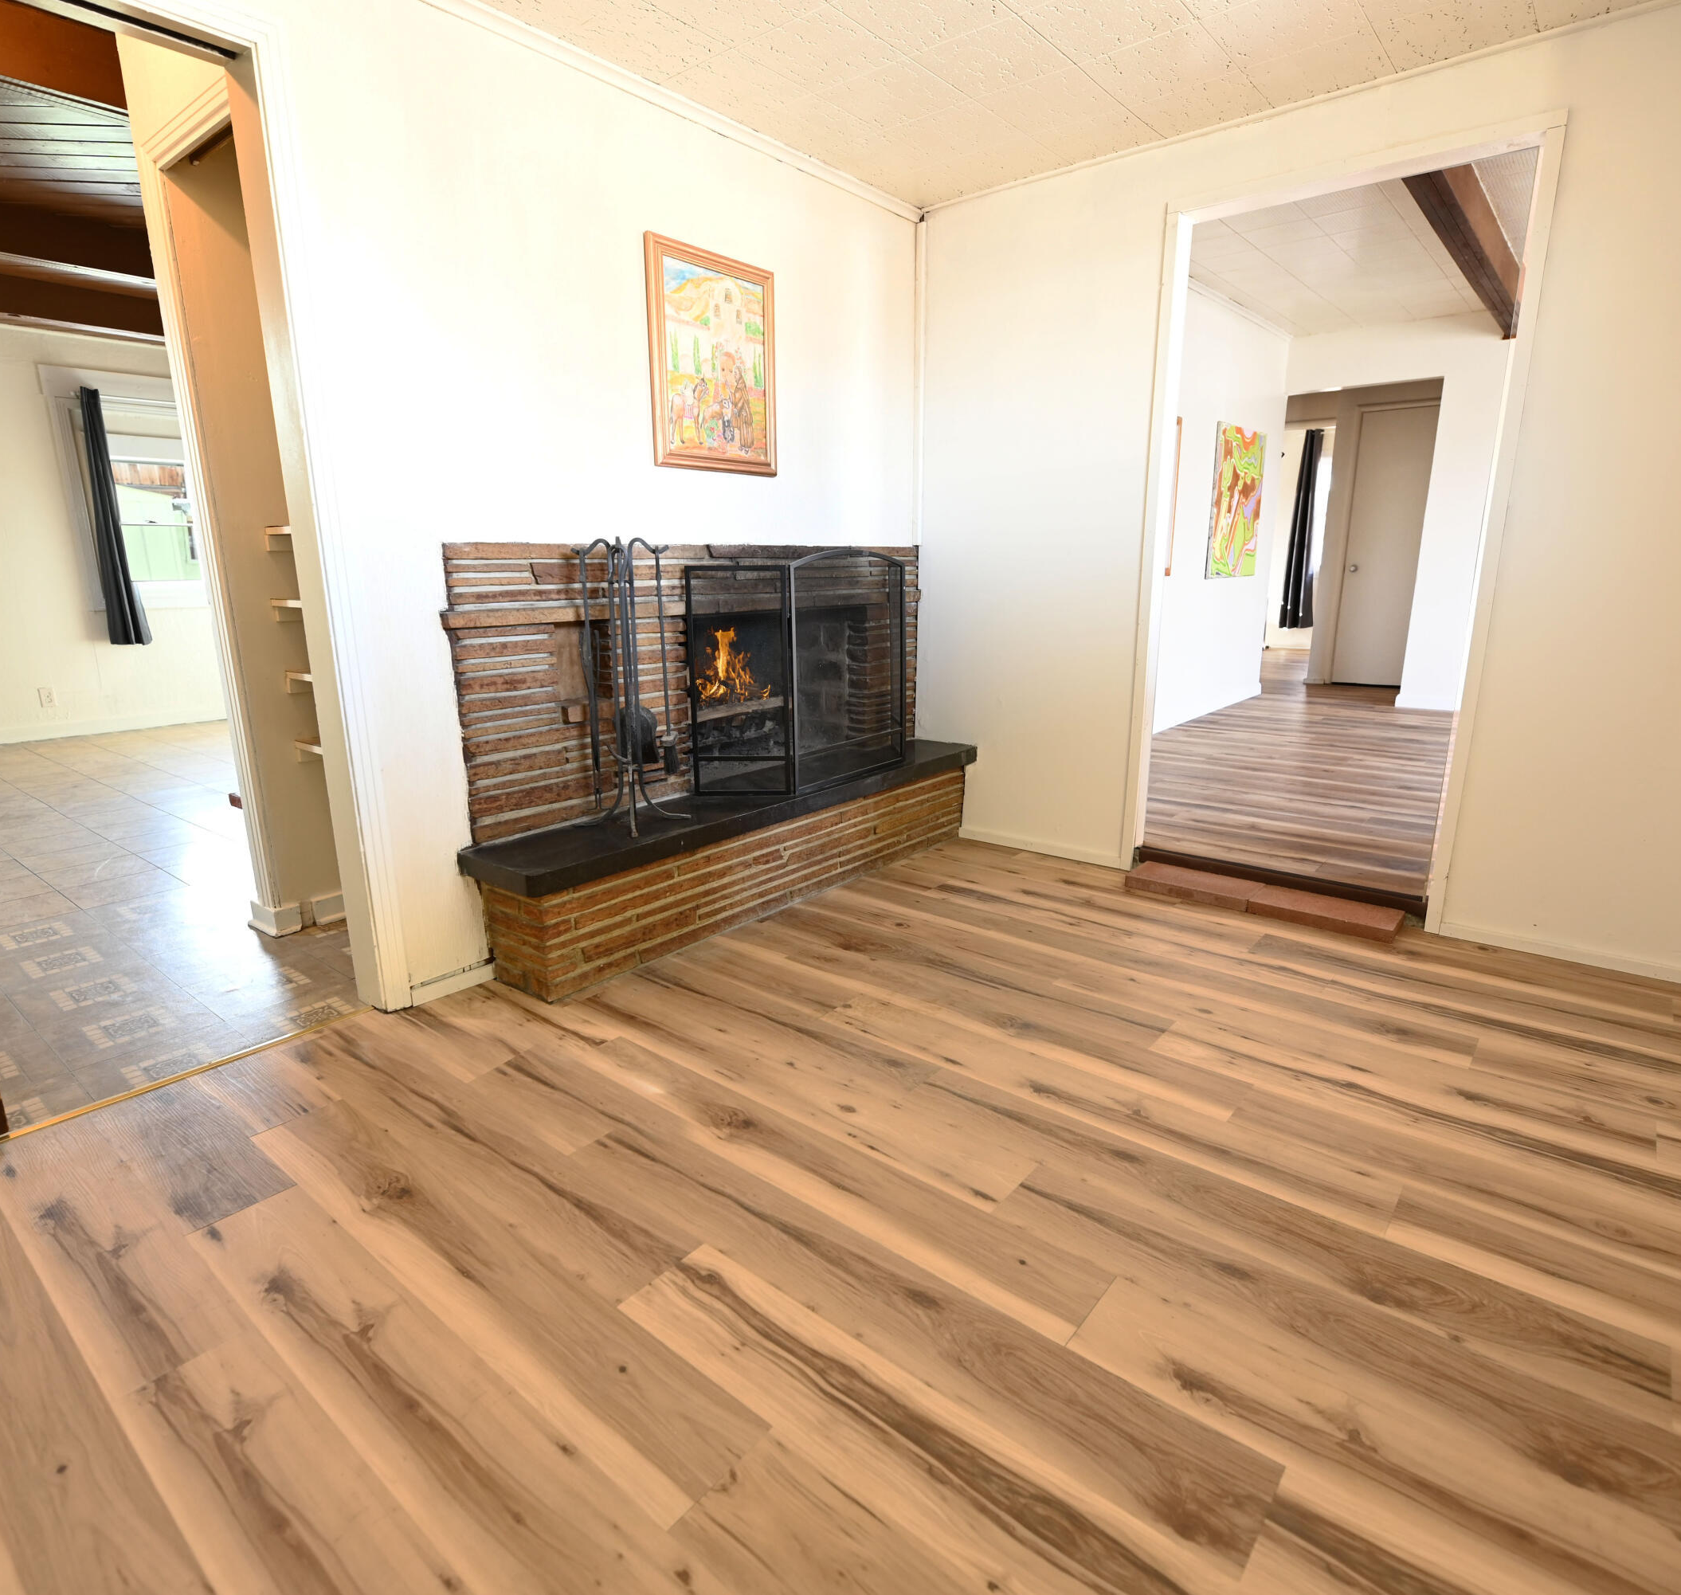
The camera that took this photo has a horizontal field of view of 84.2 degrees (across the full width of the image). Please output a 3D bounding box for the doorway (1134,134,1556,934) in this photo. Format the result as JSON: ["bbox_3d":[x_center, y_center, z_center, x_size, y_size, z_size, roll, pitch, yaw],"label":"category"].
[{"bbox_3d":[1.409,-0.703,2.821,0.976,2.106,0.131,11,18,39],"label":"doorway"}]

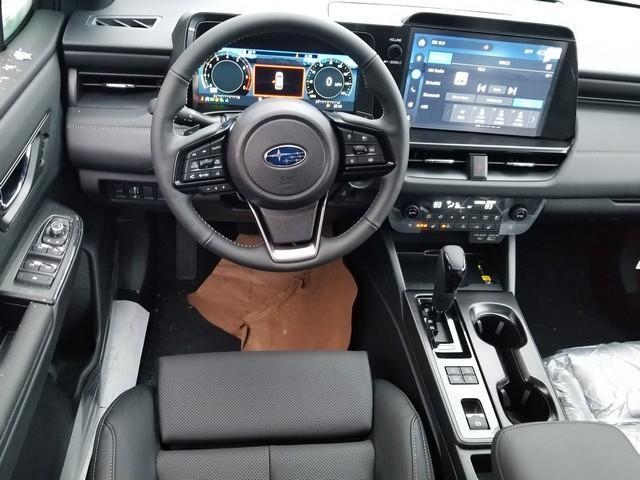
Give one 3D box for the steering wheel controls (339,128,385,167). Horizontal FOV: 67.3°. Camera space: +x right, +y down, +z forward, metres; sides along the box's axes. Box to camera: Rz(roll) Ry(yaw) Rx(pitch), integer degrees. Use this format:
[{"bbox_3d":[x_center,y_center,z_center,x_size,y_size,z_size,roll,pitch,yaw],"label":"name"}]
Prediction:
[{"bbox_3d":[0.065,-0.140,0.722,0.065,0.056,0.025,-4,7,-3],"label":"steering wheel controls"}]

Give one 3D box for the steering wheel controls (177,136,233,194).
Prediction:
[{"bbox_3d":[-0.169,-0.109,0.710,0.080,0.076,0.028,-4,7,-3],"label":"steering wheel controls"}]

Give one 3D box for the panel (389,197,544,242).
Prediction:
[{"bbox_3d":[0.283,-0.040,0.930,0.298,0.075,0.035,2,18,-6],"label":"panel"}]

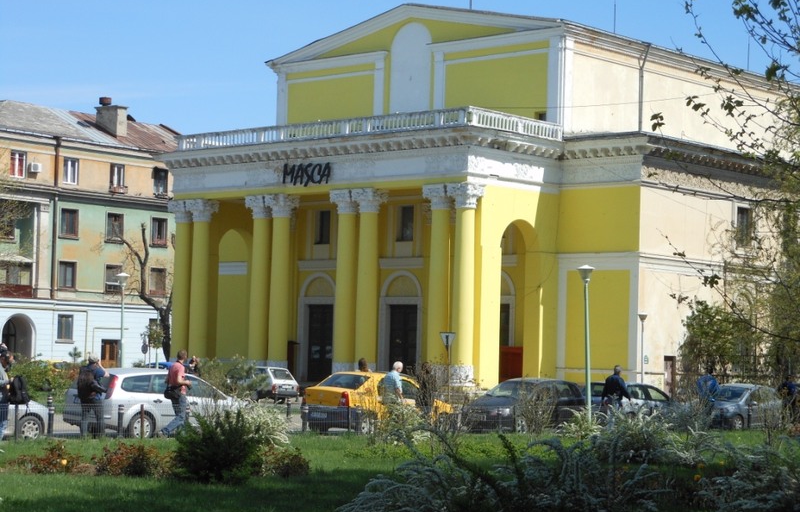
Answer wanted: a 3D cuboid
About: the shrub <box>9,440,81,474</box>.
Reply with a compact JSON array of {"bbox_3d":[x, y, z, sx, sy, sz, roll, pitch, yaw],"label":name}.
[{"bbox_3d":[-4.803,2.710,23.772,0.931,0.396,0.800,2,-4,0],"label":"shrub"}]

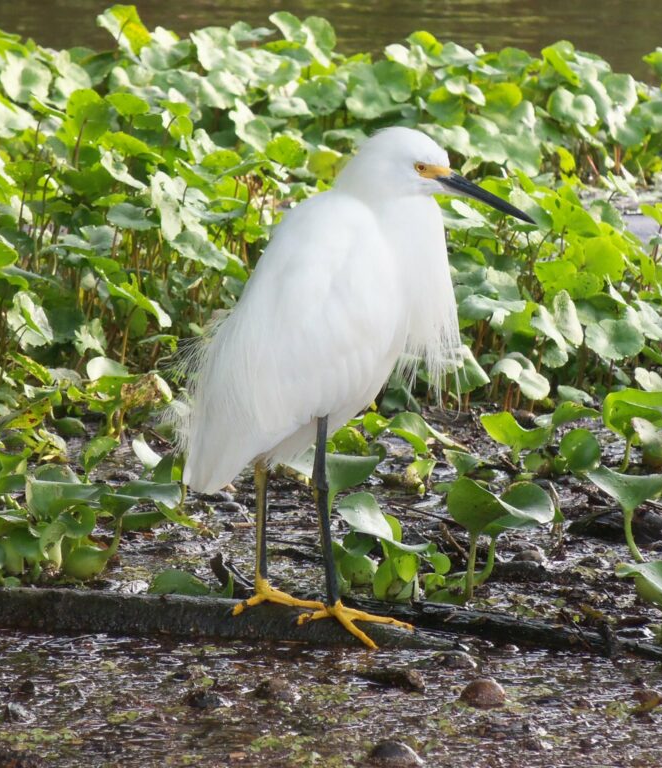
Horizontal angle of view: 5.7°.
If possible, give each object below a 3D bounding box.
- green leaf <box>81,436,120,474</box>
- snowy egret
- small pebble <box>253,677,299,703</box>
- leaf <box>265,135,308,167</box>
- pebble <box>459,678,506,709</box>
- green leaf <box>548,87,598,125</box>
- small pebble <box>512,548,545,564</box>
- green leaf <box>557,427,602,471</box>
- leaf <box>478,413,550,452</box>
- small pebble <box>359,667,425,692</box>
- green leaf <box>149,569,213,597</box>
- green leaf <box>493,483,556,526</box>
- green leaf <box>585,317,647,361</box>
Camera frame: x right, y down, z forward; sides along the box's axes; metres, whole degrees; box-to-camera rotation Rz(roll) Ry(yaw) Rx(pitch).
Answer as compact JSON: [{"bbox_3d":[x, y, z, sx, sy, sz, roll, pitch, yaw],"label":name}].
[{"bbox_3d":[-0.216,0.067,6.215,0.035,0.032,0.024,0,13,0],"label":"green leaf"},{"bbox_3d":[0.020,0.002,5.700,0.305,0.440,0.140,2,13,8],"label":"snowy egret"},{"bbox_3d":[-0.046,0.255,5.508,0.036,0.020,0.030,0,13,0],"label":"small pebble"},{"bbox_3d":[-0.045,-0.237,6.770,0.041,0.032,0.030,0,12,0],"label":"leaf"},{"bbox_3d":[0.126,0.257,5.492,0.038,0.024,0.034,0,13,0],"label":"pebble"},{"bbox_3d":[0.262,-0.303,7.200,0.052,0.036,0.037,0,12,0],"label":"green leaf"},{"bbox_3d":[0.177,0.156,5.950,0.031,0.014,0.026,0,13,0],"label":"small pebble"},{"bbox_3d":[0.233,0.062,6.222,0.039,0.038,0.022,0,13,0],"label":"green leaf"},{"bbox_3d":[0.173,0.046,6.267,0.063,0.032,0.034,0,13,0],"label":"leaf"},{"bbox_3d":[0.051,0.248,5.540,0.053,0.019,0.034,0,13,0],"label":"small pebble"},{"bbox_3d":[-0.122,0.165,5.430,0.051,0.025,0.032,0,12,0],"label":"green leaf"},{"bbox_3d":[0.170,0.106,5.825,0.053,0.032,0.033,0,13,0],"label":"green leaf"},{"bbox_3d":[0.280,-0.044,6.555,0.059,0.036,0.036,0,13,0],"label":"green leaf"}]

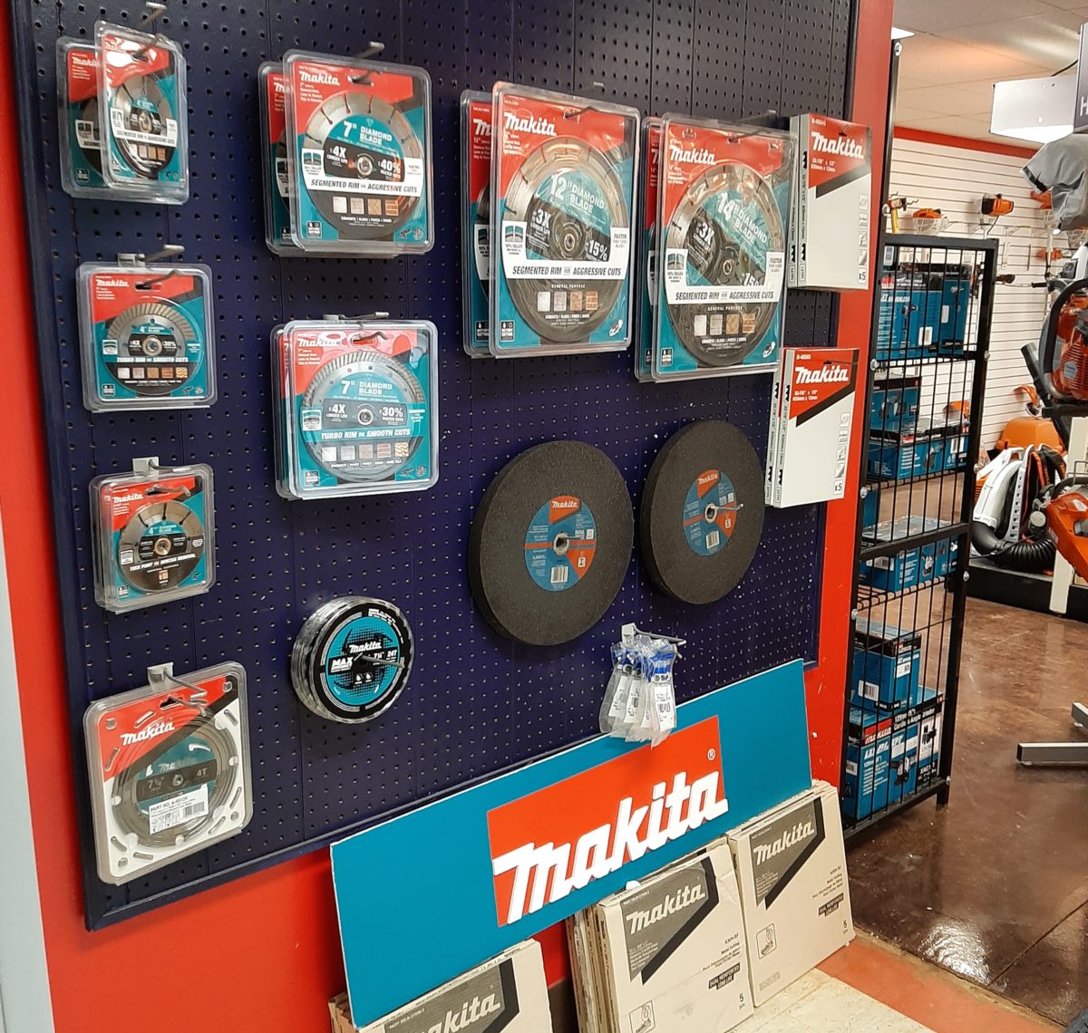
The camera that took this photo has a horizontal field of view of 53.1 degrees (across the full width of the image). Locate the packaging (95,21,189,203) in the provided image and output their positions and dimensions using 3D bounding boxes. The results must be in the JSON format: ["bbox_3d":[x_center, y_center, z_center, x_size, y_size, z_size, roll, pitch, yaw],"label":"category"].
[{"bbox_3d":[-0.446,-0.448,1.222,0.020,0.175,0.141,7,14,17],"label":"packaging"}]

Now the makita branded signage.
[{"bbox_3d":[0.142,0.561,2.079,1.212,0.302,0.013,-12,9,-40],"label":"makita branded signage"}]

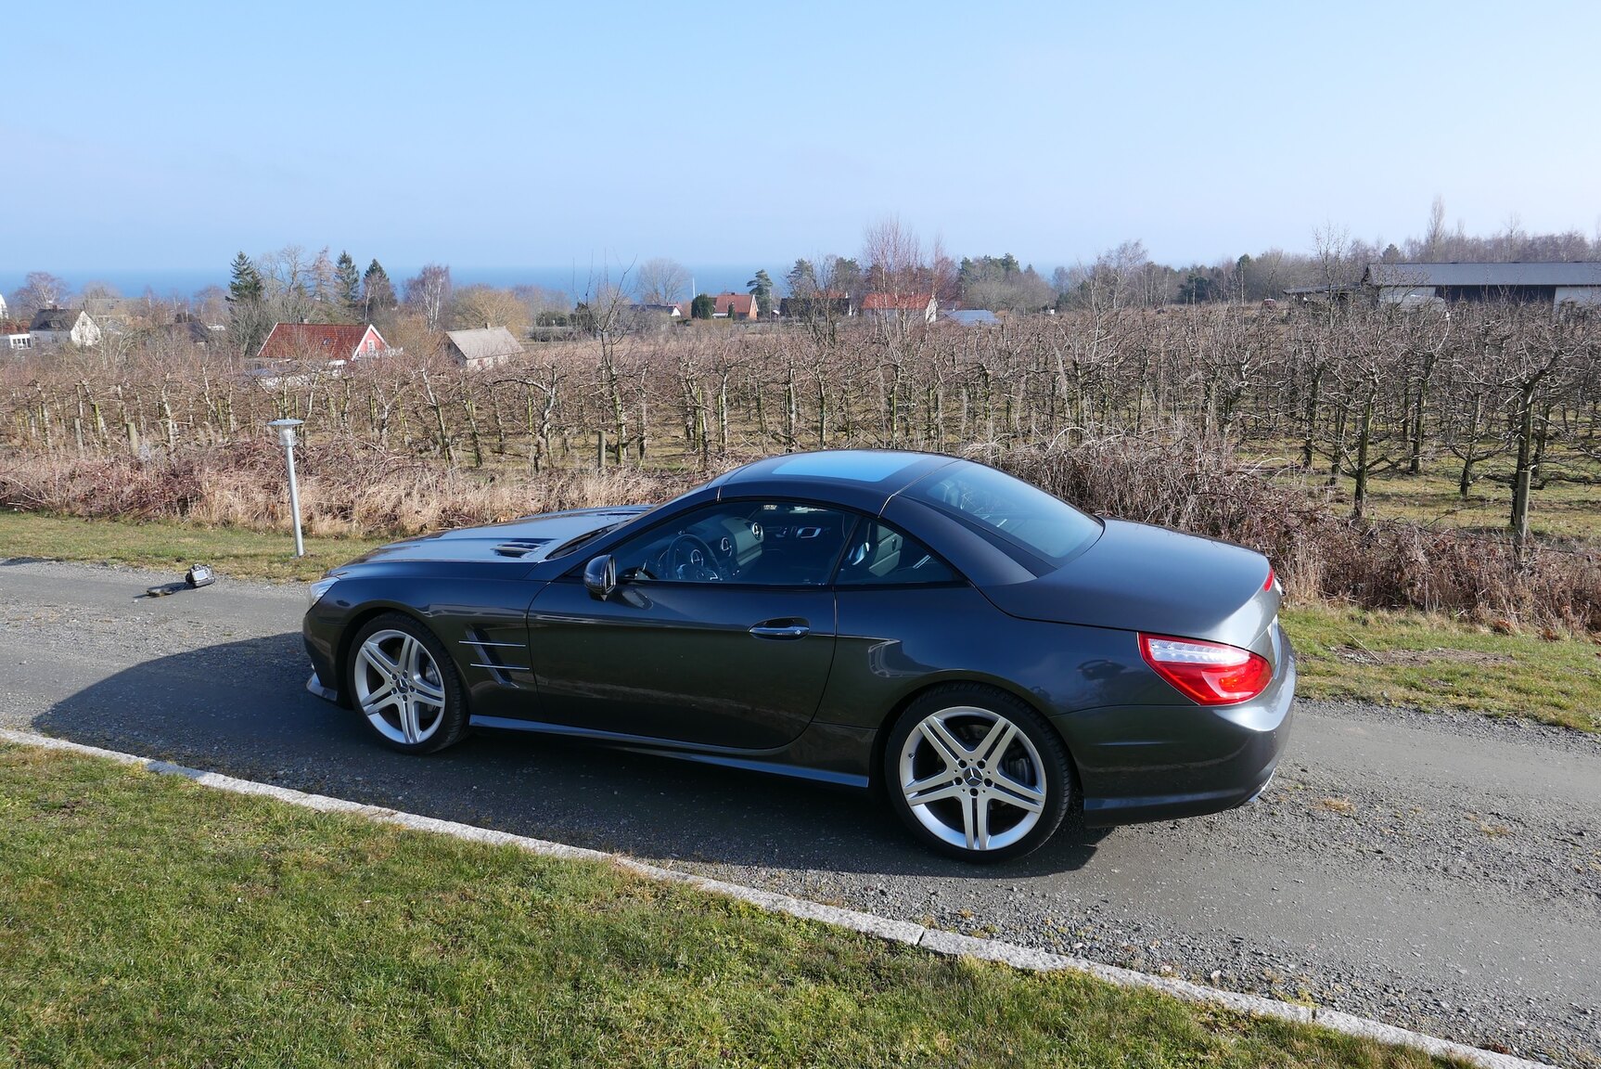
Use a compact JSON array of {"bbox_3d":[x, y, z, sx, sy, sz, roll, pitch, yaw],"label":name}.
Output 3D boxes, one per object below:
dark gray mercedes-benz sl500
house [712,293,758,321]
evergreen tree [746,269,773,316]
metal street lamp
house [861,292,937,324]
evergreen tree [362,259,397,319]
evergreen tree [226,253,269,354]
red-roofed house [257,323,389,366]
[{"bbox_3d":[-0.194,0.267,4.993,4.610,1.315,1.930,4,13,22],"label":"dark gray mercedes-benz sl500"},{"bbox_3d":[-14.357,-49.753,235.432,8.600,6.100,7.500,2,15,10],"label":"house"},{"bbox_3d":[-9.467,-55.933,248.610,6.408,11.657,6.408,-1,14,-2],"label":"evergreen tree"},{"bbox_3d":[-4.111,-0.370,8.648,0.290,1.115,0.290,-6,16,-24],"label":"metal street lamp"},{"bbox_3d":[21.965,-49.522,234.603,15.000,6.200,7.200,7,16,26],"label":"house"},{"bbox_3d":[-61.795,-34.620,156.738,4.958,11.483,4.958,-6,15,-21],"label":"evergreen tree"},{"bbox_3d":[-70.223,-28.821,135.141,5.383,13.793,5.383,-8,16,-27],"label":"evergreen tree"},{"bbox_3d":[-59.101,-23.019,133.171,15.082,6.204,7.200,5,15,21],"label":"red-roofed house"}]

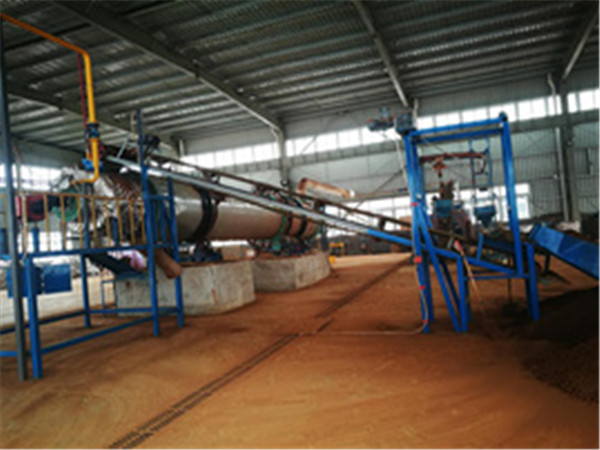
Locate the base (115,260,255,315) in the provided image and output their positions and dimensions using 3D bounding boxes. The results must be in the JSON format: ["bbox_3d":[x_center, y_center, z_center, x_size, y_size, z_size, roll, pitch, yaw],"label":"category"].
[{"bbox_3d":[-2.789,1.562,11.651,2.848,1.088,1.936,-5,-1,21],"label":"base"}]

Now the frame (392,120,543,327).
[{"bbox_3d":[2.560,0.025,7.124,1.648,3.024,0.928,-5,-1,21],"label":"frame"}]

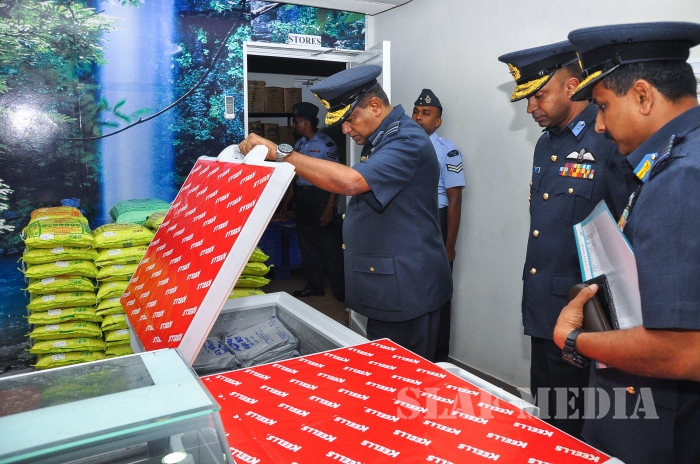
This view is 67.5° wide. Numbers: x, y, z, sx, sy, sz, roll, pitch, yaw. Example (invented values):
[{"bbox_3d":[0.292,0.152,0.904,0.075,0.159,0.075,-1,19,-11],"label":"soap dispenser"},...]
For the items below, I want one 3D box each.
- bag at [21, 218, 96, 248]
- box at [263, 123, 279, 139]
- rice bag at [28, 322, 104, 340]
[{"bbox_3d":[-1.379,-0.002,2.507,0.264,0.085,0.380,-4,9,-24],"label":"bag"},{"bbox_3d":[-0.962,-1.097,6.019,0.215,0.285,0.280,-6,9,-31],"label":"box"},{"bbox_3d":[-1.375,0.414,2.564,0.286,0.075,0.380,-4,9,-24],"label":"rice bag"}]

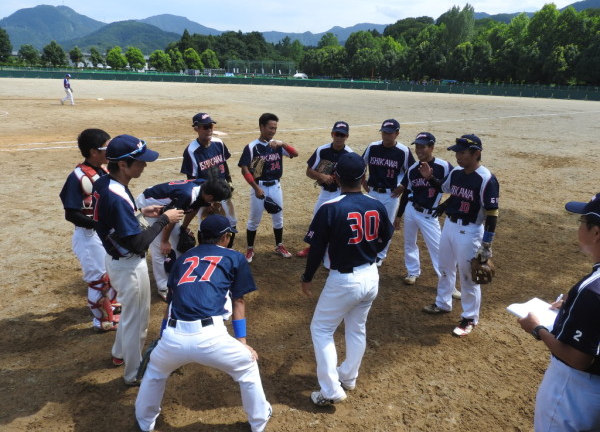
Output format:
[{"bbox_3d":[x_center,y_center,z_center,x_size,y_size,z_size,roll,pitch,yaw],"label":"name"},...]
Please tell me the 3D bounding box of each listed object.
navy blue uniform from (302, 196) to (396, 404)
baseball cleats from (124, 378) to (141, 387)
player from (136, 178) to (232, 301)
[{"bbox_3d":[0.312,0.550,2.857,0.580,1.450,0.400,-6,20,-23],"label":"navy blue uniform"},{"bbox_3d":[-1.150,1.193,3.096,0.290,0.115,0.110,-2,19,-10],"label":"baseball cleats"},{"bbox_3d":[-1.112,0.248,4.201,0.920,1.200,0.550,9,20,19],"label":"player"}]

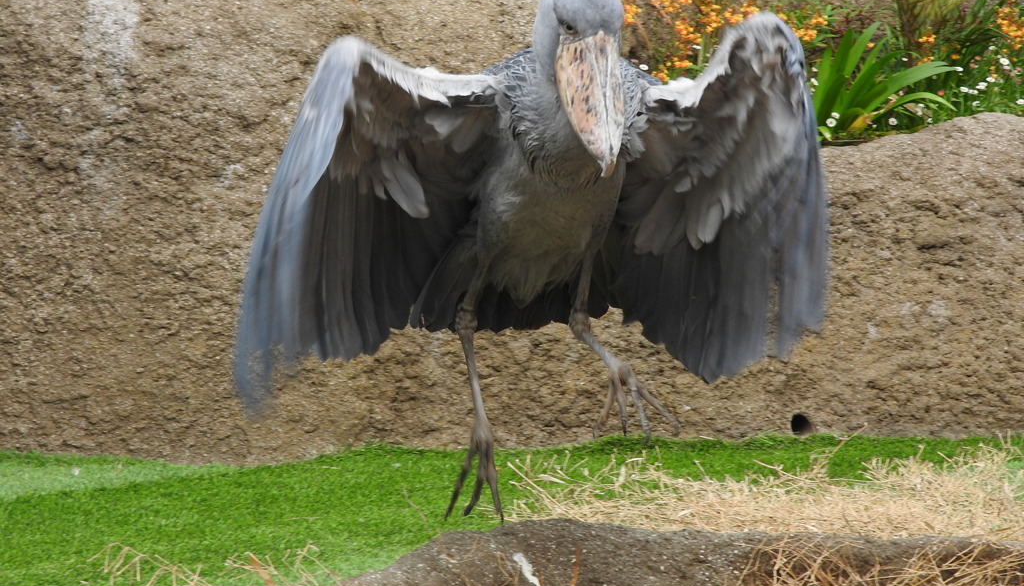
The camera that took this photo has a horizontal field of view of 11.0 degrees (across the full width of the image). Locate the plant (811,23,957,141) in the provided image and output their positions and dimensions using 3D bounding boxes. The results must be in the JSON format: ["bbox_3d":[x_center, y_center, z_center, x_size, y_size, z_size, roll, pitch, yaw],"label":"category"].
[{"bbox_3d":[0.737,-0.427,10.800,0.330,0.230,0.300,0,8,0],"label":"plant"}]

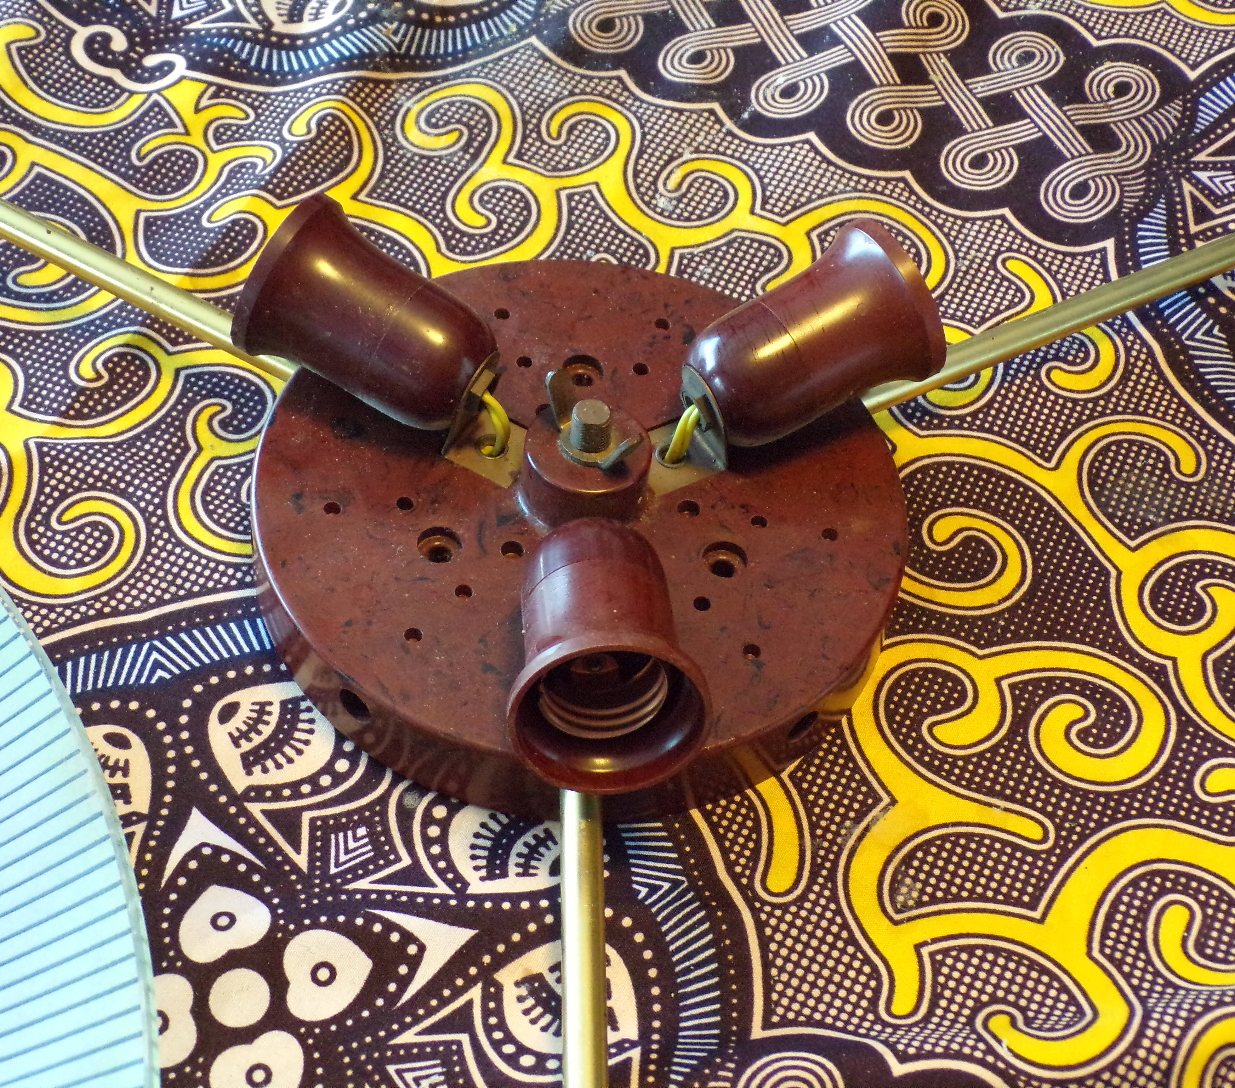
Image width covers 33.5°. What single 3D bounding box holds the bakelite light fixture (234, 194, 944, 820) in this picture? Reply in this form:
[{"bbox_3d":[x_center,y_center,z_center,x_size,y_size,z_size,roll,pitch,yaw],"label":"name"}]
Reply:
[{"bbox_3d":[-0.006,-0.019,0.513,0.182,0.076,0.177,1,51,-6],"label":"bakelite light fixture"}]

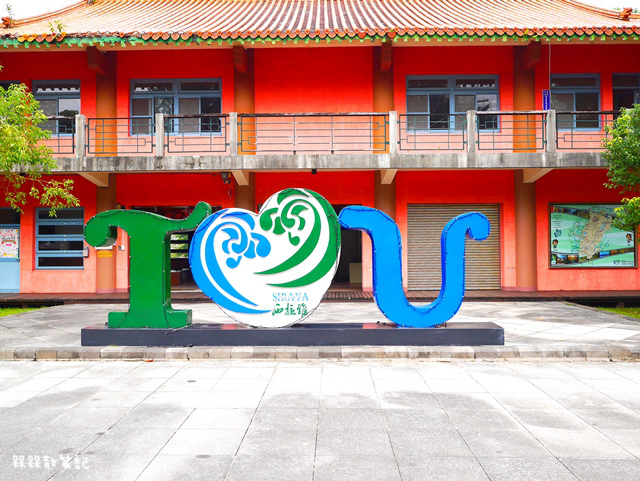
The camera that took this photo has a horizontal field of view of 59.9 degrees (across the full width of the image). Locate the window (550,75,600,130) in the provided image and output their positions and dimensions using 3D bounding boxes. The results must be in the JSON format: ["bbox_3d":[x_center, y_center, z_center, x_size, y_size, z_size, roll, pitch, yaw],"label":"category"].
[{"bbox_3d":[7.215,-3.892,15.734,1.399,1.602,0.120,0,0,1],"label":"window"}]

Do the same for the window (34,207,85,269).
[{"bbox_3d":[-7.463,-0.039,16.013,1.381,1.802,0.120,0,0,1],"label":"window"}]

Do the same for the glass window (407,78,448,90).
[{"bbox_3d":[3.074,-4.444,15.824,1.176,0.299,0.070,0,0,1],"label":"glass window"}]

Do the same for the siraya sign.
[{"bbox_3d":[-0.496,0.263,8.311,5.969,2.055,0.300,0,0,1],"label":"siraya sign"}]

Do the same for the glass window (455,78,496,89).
[{"bbox_3d":[4.438,-4.454,15.797,1.158,0.276,0.070,0,0,1],"label":"glass window"}]

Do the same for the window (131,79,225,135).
[{"bbox_3d":[-4.114,-3.808,15.960,2.644,1.631,0.120,0,0,1],"label":"window"}]

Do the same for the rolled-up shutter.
[{"bbox_3d":[3.808,0.193,15.796,2.643,2.451,0.100,0,0,1],"label":"rolled-up shutter"}]

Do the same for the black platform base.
[{"bbox_3d":[-0.412,1.413,8.395,6.156,0.246,0.640,0,0,1],"label":"black platform base"}]

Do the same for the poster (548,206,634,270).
[{"bbox_3d":[7.647,-0.122,15.571,2.419,1.810,0.080,0,0,1],"label":"poster"}]

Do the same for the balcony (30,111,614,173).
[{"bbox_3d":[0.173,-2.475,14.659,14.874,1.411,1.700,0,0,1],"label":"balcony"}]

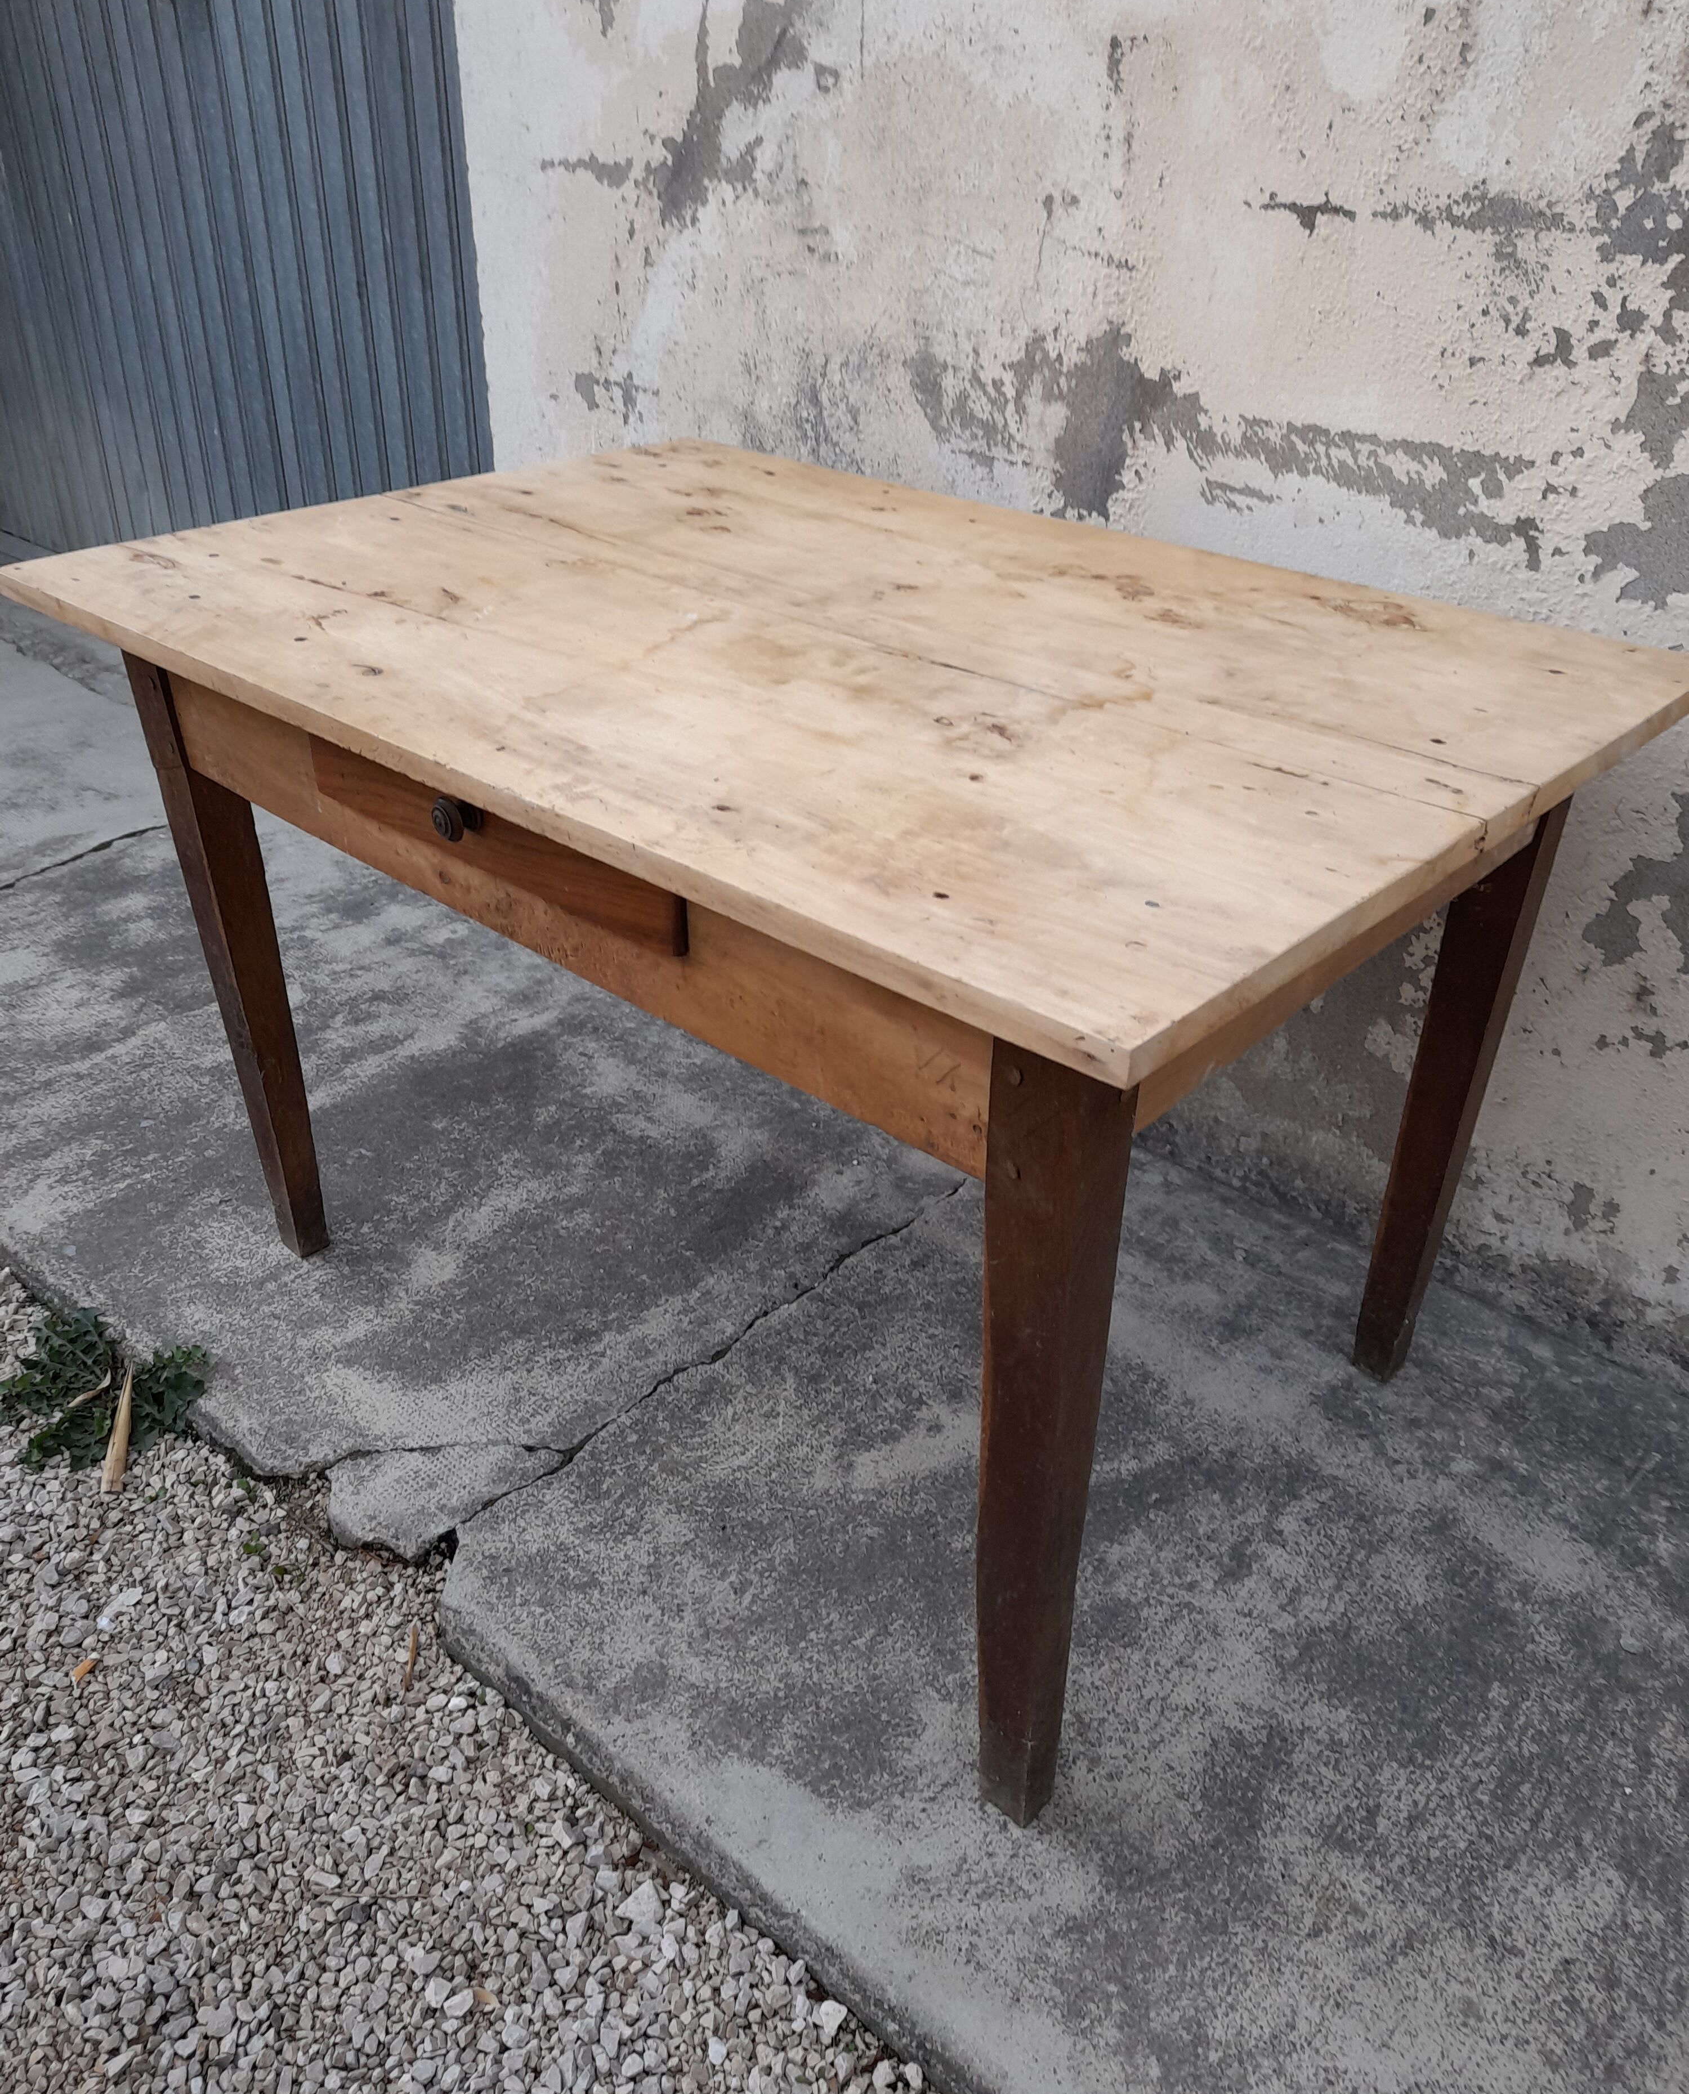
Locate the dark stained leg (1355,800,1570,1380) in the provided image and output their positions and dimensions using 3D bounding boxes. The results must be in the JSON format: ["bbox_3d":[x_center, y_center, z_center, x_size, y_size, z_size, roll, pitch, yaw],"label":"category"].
[{"bbox_3d":[0.576,0.022,1.525,0.062,0.745,0.060,26,40,35],"label":"dark stained leg"}]

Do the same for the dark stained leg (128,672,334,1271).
[{"bbox_3d":[-0.631,-0.089,1.700,0.062,0.749,0.060,26,40,35],"label":"dark stained leg"}]

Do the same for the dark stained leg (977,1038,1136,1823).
[{"bbox_3d":[0.129,0.279,1.108,0.064,0.748,0.060,26,40,35],"label":"dark stained leg"}]

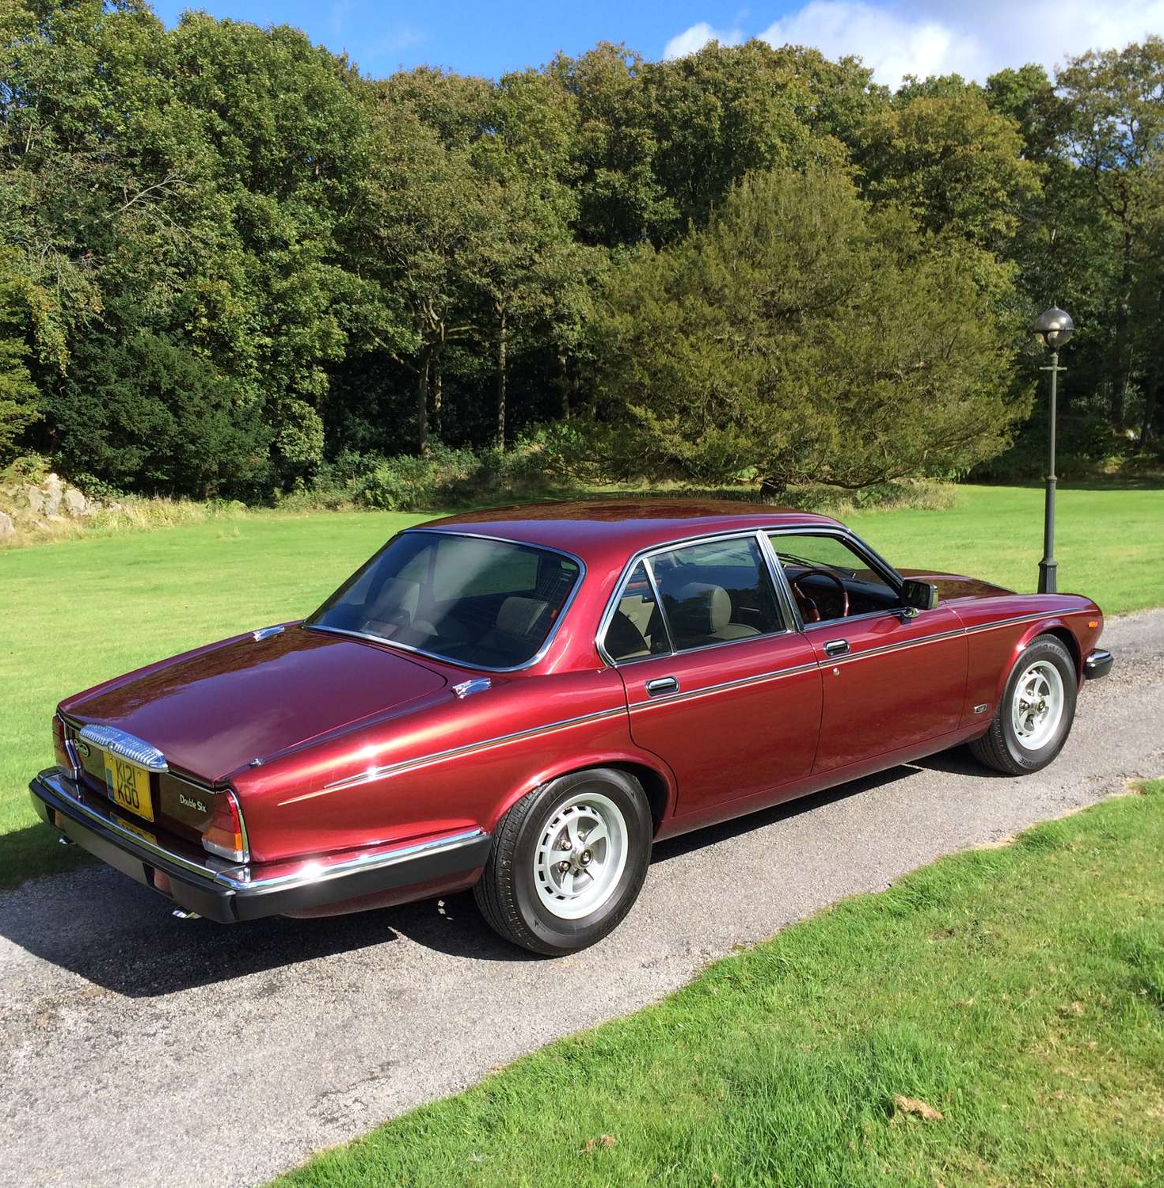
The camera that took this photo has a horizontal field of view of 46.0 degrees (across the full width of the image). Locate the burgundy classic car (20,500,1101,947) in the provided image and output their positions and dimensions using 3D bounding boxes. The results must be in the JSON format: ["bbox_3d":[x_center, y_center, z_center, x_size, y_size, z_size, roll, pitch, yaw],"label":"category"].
[{"bbox_3d":[0.402,0.274,5.972,4.950,1.380,1.800,-9,12,-40],"label":"burgundy classic car"}]

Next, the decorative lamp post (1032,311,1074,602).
[{"bbox_3d":[3.970,-1.176,11.600,0.360,2.570,0.360,-1,8,0],"label":"decorative lamp post"}]

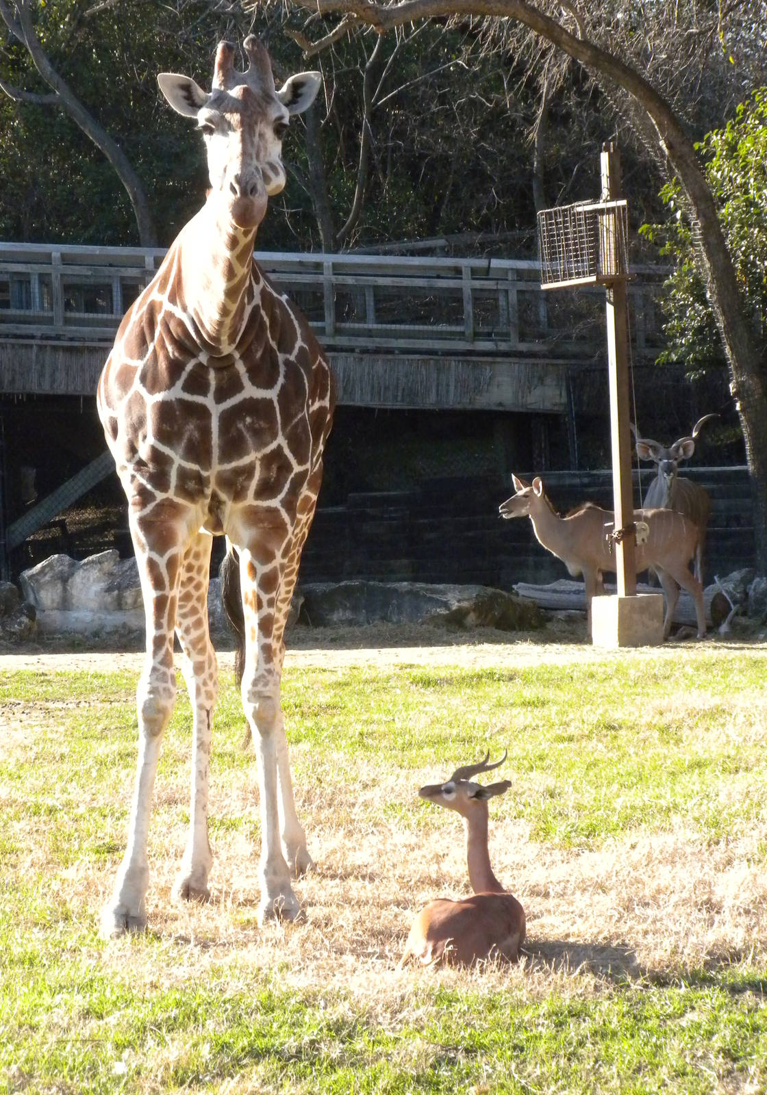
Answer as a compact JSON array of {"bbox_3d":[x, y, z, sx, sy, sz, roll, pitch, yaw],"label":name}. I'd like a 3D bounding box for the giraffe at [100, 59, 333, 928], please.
[{"bbox_3d":[-0.757,-0.286,16.959,1.060,3.862,2.300,0,3,2],"label":"giraffe"}]

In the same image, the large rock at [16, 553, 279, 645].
[{"bbox_3d":[-2.102,0.434,33.570,2.300,0.770,1.050,0,3,0],"label":"large rock"}]

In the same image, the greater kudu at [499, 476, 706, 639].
[{"bbox_3d":[1.919,0.086,33.051,1.820,1.420,0.450,0,3,0],"label":"greater kudu"}]

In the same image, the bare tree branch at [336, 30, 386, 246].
[{"bbox_3d":[-0.277,-5.087,46.797,0.620,2.668,0.550,0,3,0],"label":"bare tree branch"}]

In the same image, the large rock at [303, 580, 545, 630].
[{"bbox_3d":[0.334,0.509,34.575,2.200,0.414,0.950,0,3,0],"label":"large rock"}]

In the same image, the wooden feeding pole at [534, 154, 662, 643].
[{"bbox_3d":[1.877,-1.317,32.325,0.650,4.299,0.950,-2,3,-30],"label":"wooden feeding pole"}]

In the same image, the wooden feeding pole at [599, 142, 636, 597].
[{"bbox_3d":[2.010,-1.514,32.165,0.125,3.877,0.125,-4,3,-30],"label":"wooden feeding pole"}]

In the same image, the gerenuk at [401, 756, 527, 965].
[{"bbox_3d":[0.338,1.285,15.890,0.430,0.837,0.800,2,3,28],"label":"gerenuk"}]

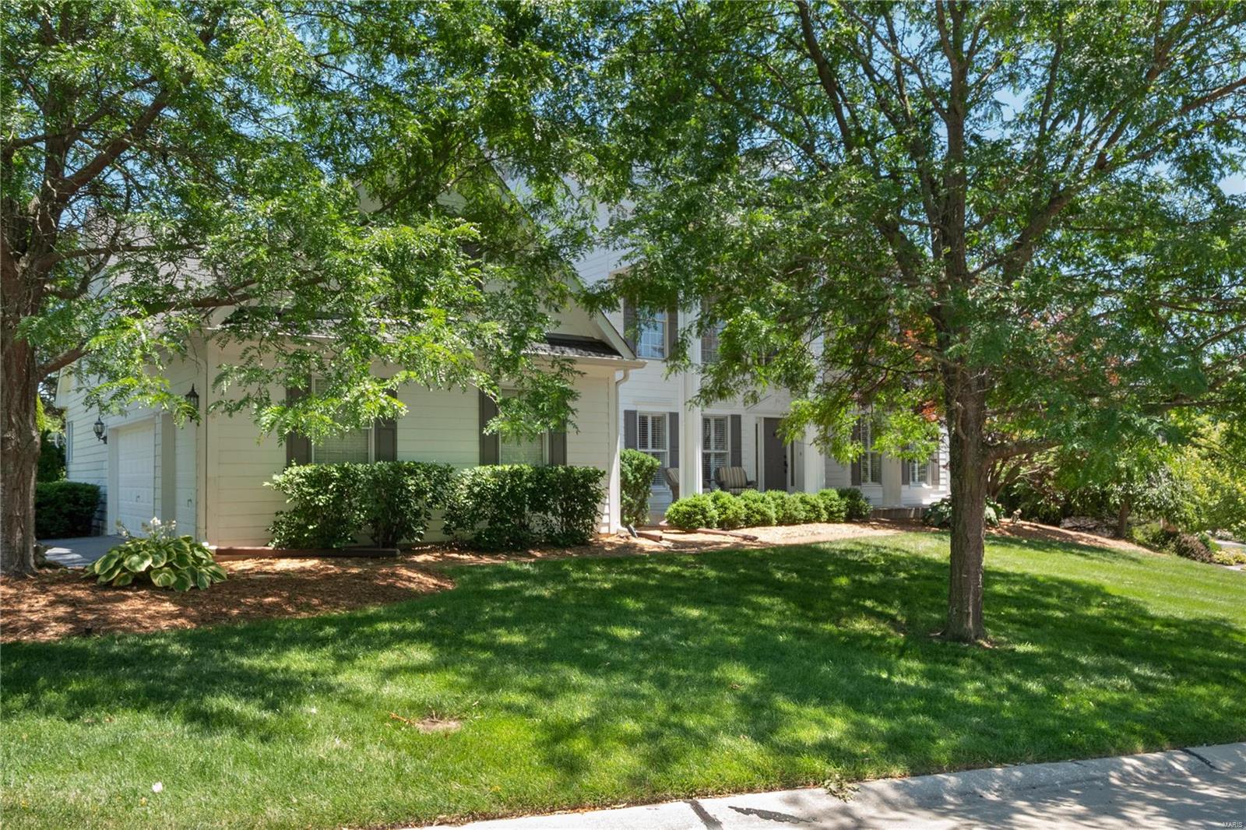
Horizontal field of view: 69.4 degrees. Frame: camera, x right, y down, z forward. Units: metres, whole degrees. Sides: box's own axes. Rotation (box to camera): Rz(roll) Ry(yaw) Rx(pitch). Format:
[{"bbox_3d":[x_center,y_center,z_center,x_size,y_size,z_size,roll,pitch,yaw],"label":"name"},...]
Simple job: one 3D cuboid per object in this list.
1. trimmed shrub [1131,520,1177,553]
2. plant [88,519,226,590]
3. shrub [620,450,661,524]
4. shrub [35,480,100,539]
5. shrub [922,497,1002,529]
[{"bbox_3d":[12.900,2.930,21.800,0.980,0.740,0.980,-2,-3,30],"label":"trimmed shrub"},{"bbox_3d":[-5.150,1.500,10.000,1.400,0.720,1.350,1,-2,-23],"label":"plant"},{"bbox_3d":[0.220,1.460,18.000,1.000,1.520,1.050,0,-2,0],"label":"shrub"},{"bbox_3d":[-12.000,2.020,19.400,1.500,1.120,1.600,1,-3,-38],"label":"shrub"},{"bbox_3d":[8.400,2.400,22.300,1.750,0.750,1.500,-1,-2,18],"label":"shrub"}]

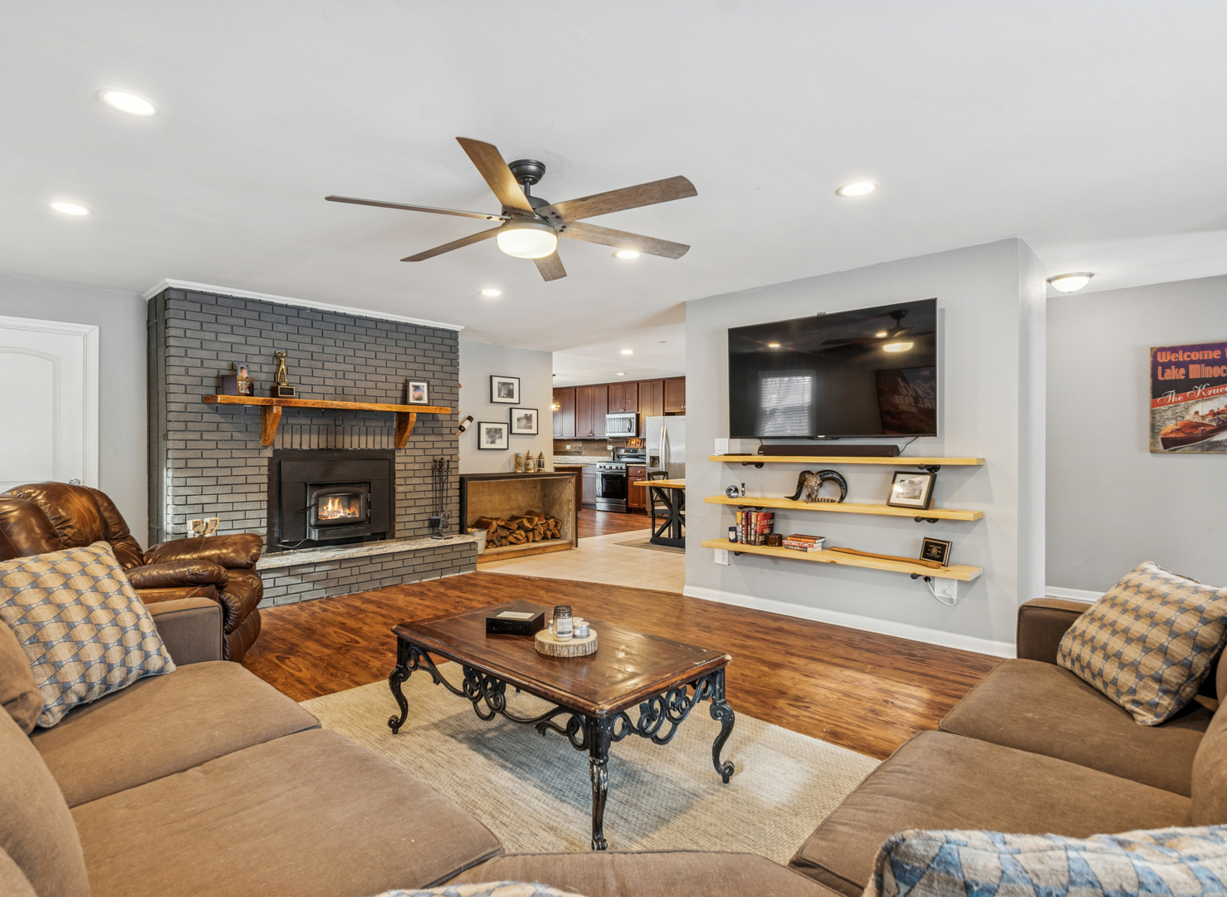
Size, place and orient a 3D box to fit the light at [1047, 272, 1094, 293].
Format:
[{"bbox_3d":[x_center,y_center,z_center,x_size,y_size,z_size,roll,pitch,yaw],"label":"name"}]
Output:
[{"bbox_3d":[3.080,-1.114,4.037,0.255,0.125,0.255,0,0,41],"label":"light"}]

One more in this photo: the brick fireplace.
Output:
[{"bbox_3d":[-2.502,-0.010,5.346,0.930,2.430,2.500,0,0,41],"label":"brick fireplace"}]

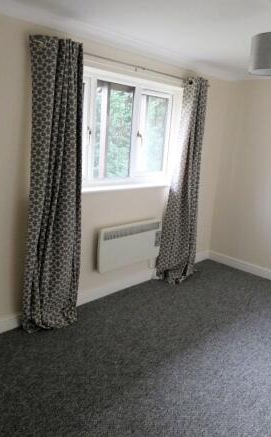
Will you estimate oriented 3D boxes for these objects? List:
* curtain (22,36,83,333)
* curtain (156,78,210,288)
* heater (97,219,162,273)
[{"bbox_3d":[-0.633,-0.186,2.618,0.504,2.230,0.182,-9,19,-43],"label":"curtain"},{"bbox_3d":[0.544,-0.380,3.736,0.666,2.227,0.190,-9,19,-43],"label":"curtain"},{"bbox_3d":[-0.058,0.253,3.429,0.842,0.423,0.100,-9,19,-43],"label":"heater"}]

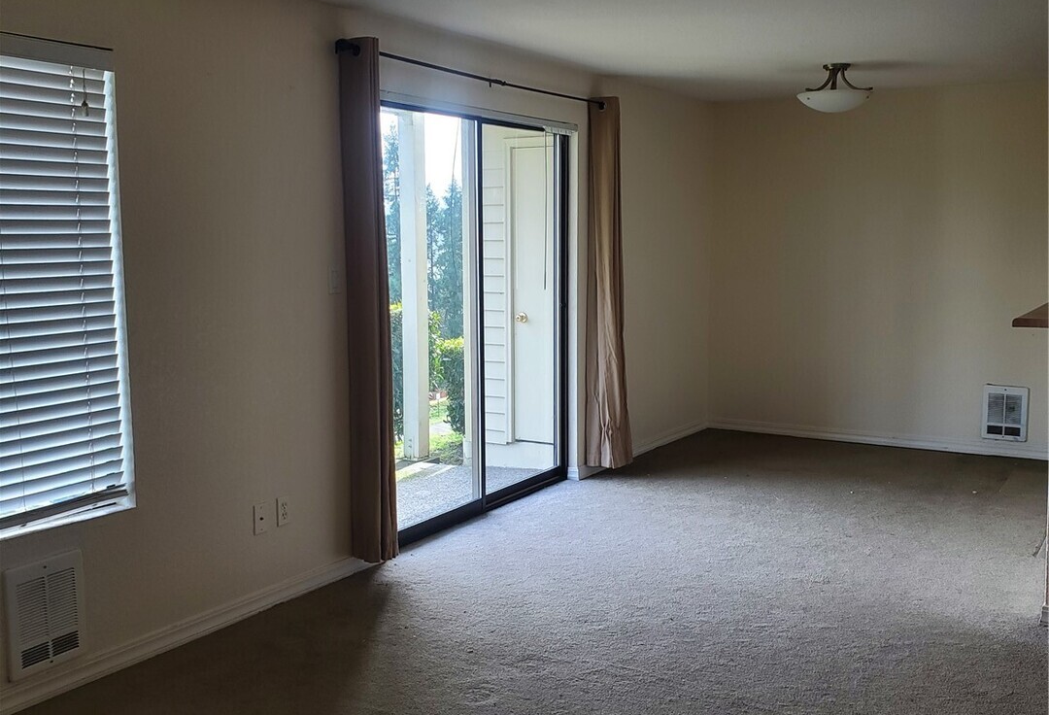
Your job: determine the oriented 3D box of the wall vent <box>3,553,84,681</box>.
[{"bbox_3d":[-1.454,0.777,3.194,0.025,0.333,0.252,4,8,32],"label":"wall vent"}]

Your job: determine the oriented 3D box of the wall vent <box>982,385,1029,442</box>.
[{"bbox_3d":[2.981,0.345,6.509,0.252,0.340,0.025,4,8,32],"label":"wall vent"}]

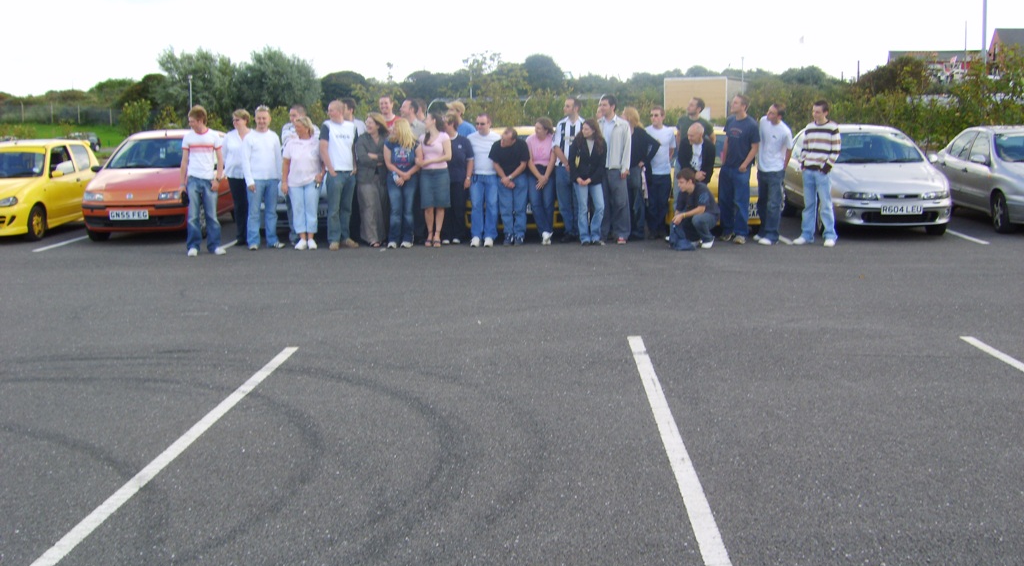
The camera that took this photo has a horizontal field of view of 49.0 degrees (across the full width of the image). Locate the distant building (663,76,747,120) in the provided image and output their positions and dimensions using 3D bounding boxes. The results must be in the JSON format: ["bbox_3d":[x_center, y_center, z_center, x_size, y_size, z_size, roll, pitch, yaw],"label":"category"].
[{"bbox_3d":[13.750,-12.146,79.007,4.513,4.281,6.500,3,9,26],"label":"distant building"}]

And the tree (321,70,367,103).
[{"bbox_3d":[-13.884,-14.803,93.825,4.700,5.935,4.700,-2,8,-8],"label":"tree"}]

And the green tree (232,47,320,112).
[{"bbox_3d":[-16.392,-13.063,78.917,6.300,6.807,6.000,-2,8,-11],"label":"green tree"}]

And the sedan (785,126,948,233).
[{"bbox_3d":[4.968,-1.539,16.213,1.740,1.420,4.380,0,8,2],"label":"sedan"}]

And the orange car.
[{"bbox_3d":[-5.074,-1.518,16.696,1.670,1.480,3.820,-1,8,0],"label":"orange car"}]

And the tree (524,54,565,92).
[{"bbox_3d":[2.880,-16.405,98.673,4.200,7.342,4.200,0,8,2],"label":"tree"}]

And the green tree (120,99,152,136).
[{"bbox_3d":[-11.851,-4.630,35.685,1.100,2.360,1.100,-3,9,-18],"label":"green tree"}]

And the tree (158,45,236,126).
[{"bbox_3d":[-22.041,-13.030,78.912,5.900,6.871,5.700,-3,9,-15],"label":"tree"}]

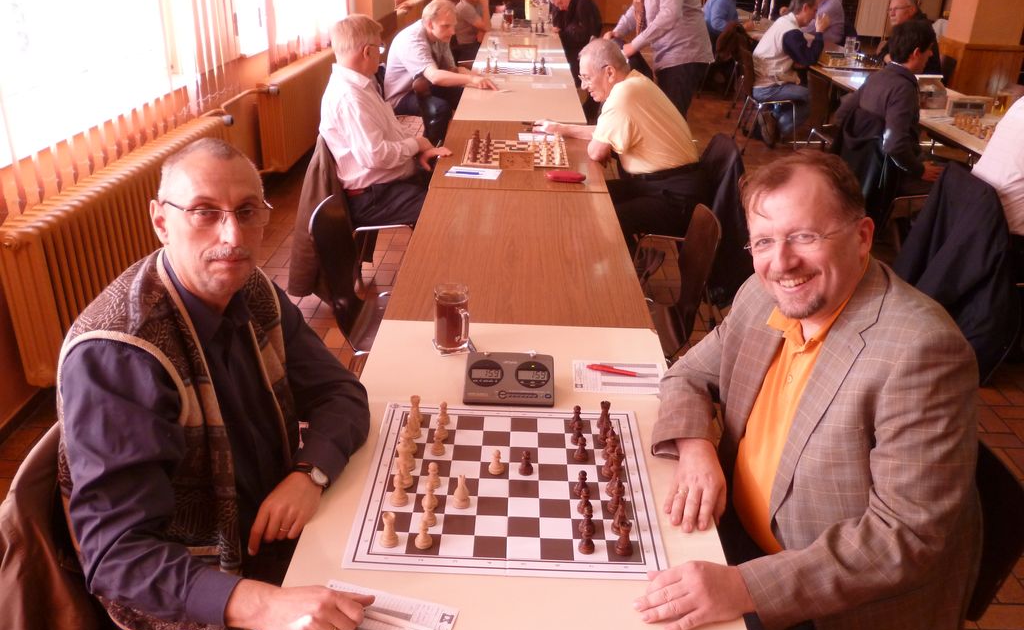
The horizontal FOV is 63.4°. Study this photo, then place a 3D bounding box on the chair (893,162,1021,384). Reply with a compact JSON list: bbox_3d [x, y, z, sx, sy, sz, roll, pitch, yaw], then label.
[{"bbox_3d":[2.078,-0.182,3.487,0.550,0.850,0.490,2,25,0],"label":"chair"}]

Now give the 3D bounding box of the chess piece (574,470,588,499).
[{"bbox_3d":[0.129,0.304,1.508,0.027,0.047,0.027,2,25,0],"label":"chess piece"}]

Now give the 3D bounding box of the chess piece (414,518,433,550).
[{"bbox_3d":[-0.148,0.369,1.405,0.029,0.049,0.029,2,25,0],"label":"chess piece"}]

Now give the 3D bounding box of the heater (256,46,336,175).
[{"bbox_3d":[-1.585,-1.700,6.500,0.150,0.590,2.200,2,25,0],"label":"heater"}]

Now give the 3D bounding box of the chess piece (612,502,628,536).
[{"bbox_3d":[0.186,0.343,1.410,0.029,0.064,0.029,2,25,0],"label":"chess piece"}]

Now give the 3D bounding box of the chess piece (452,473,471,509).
[{"bbox_3d":[-0.090,0.317,1.504,0.031,0.062,0.031,11,26,18],"label":"chess piece"}]

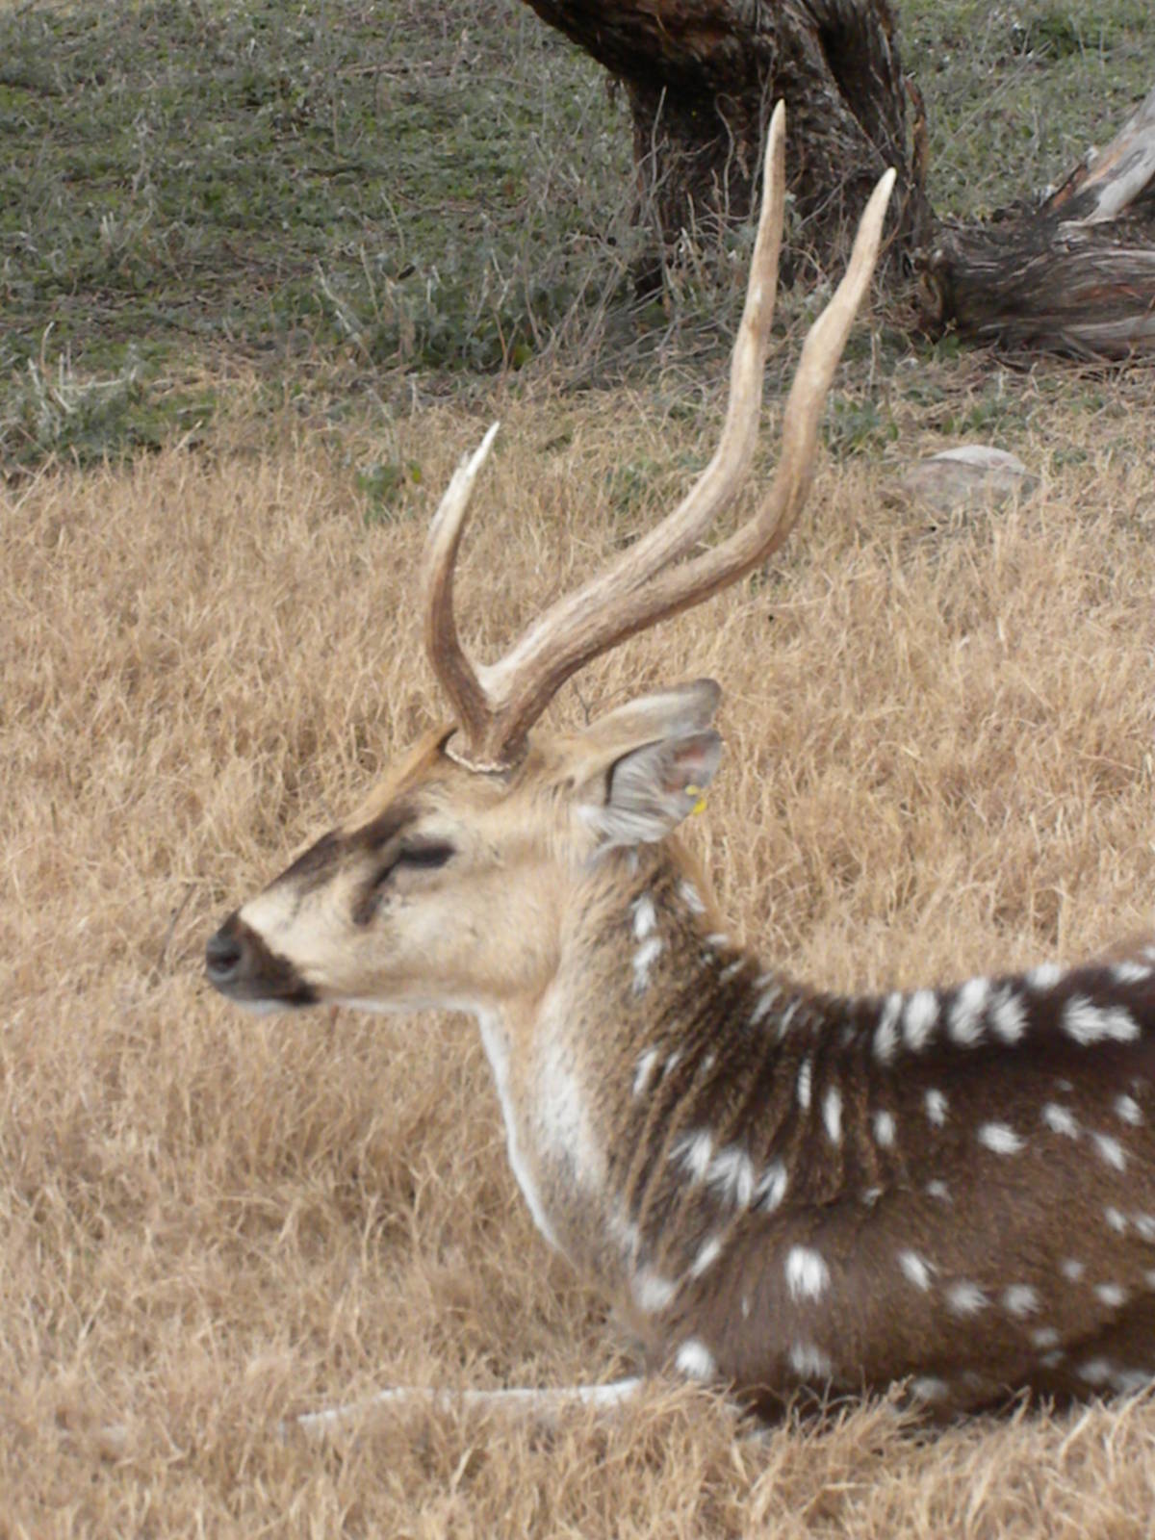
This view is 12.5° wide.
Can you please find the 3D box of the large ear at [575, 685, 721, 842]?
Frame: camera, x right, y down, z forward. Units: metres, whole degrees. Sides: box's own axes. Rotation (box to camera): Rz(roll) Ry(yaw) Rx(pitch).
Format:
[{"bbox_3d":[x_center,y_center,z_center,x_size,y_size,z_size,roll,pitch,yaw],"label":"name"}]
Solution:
[{"bbox_3d":[0.057,-0.006,4.230,0.115,0.118,0.100,-2,12,-9],"label":"large ear"}]

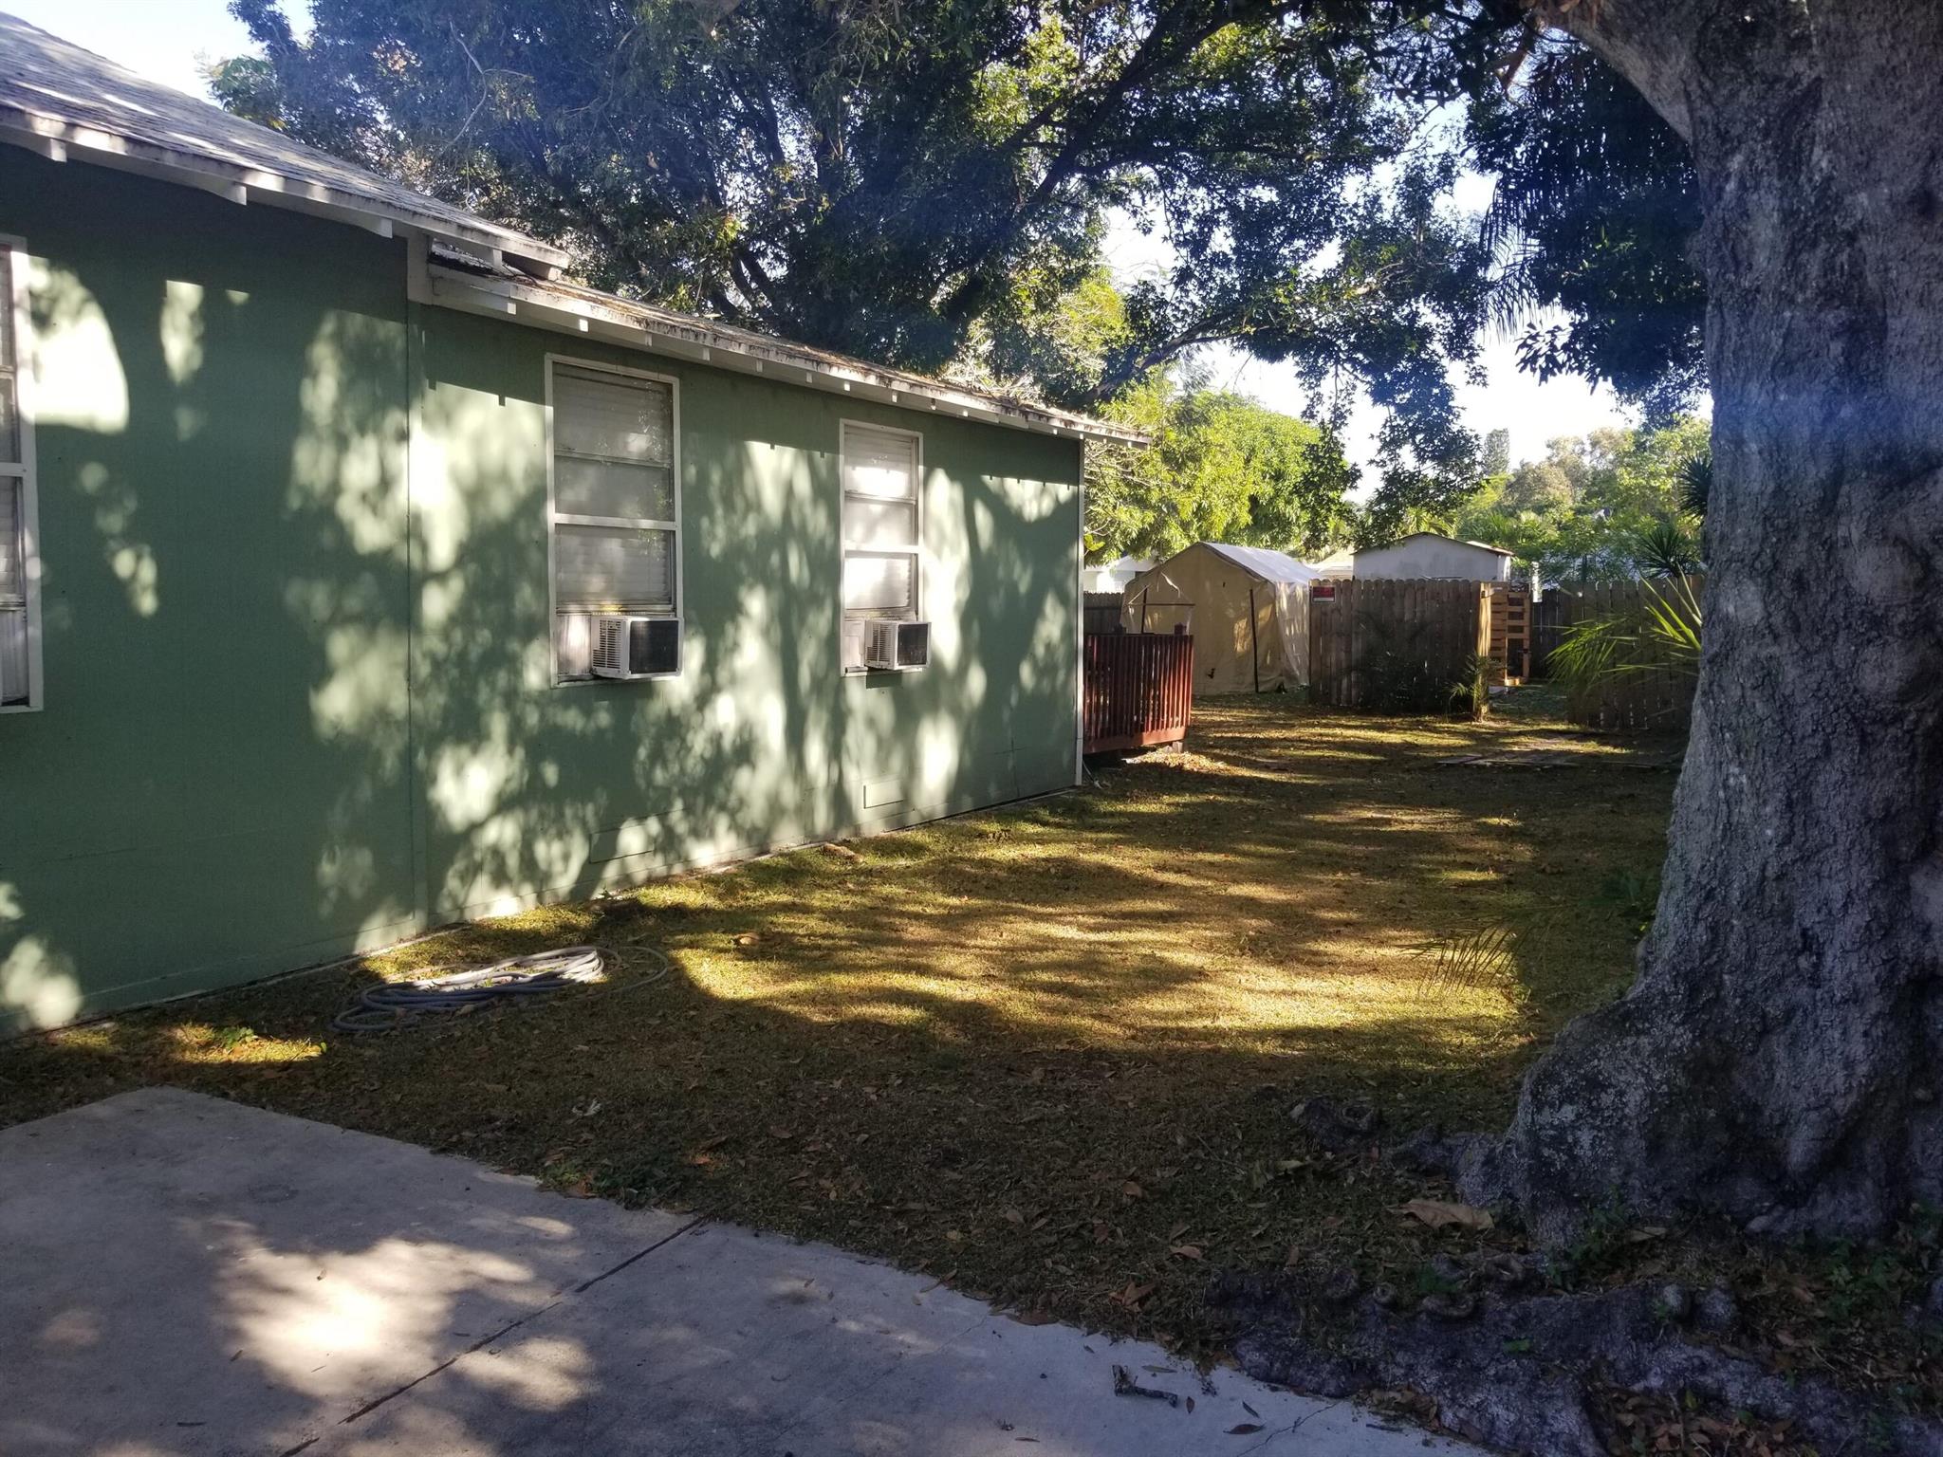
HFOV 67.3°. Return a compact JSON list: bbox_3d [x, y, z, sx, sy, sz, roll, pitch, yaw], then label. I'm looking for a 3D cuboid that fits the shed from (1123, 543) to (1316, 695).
[{"bbox_3d":[4.539,-1.839,24.756,2.750,2.450,3.100,3,4,34],"label":"shed"}]

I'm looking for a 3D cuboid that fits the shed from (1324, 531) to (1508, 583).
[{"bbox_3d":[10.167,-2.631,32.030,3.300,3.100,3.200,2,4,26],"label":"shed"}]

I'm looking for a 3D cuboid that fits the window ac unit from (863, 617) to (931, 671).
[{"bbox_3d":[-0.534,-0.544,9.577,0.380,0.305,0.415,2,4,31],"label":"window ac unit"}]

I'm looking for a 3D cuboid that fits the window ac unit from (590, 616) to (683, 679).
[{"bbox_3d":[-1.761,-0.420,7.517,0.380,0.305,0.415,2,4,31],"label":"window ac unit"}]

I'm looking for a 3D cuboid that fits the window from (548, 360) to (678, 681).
[{"bbox_3d":[-1.827,-1.036,7.520,0.110,1.610,0.945,2,4,31],"label":"window"}]

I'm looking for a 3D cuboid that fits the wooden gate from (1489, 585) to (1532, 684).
[{"bbox_3d":[9.342,-1.632,25.300,0.850,1.740,0.100,2,4,28],"label":"wooden gate"}]

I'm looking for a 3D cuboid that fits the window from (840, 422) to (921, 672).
[{"bbox_3d":[-0.589,-1.159,9.599,0.110,1.610,0.945,2,4,31],"label":"window"}]

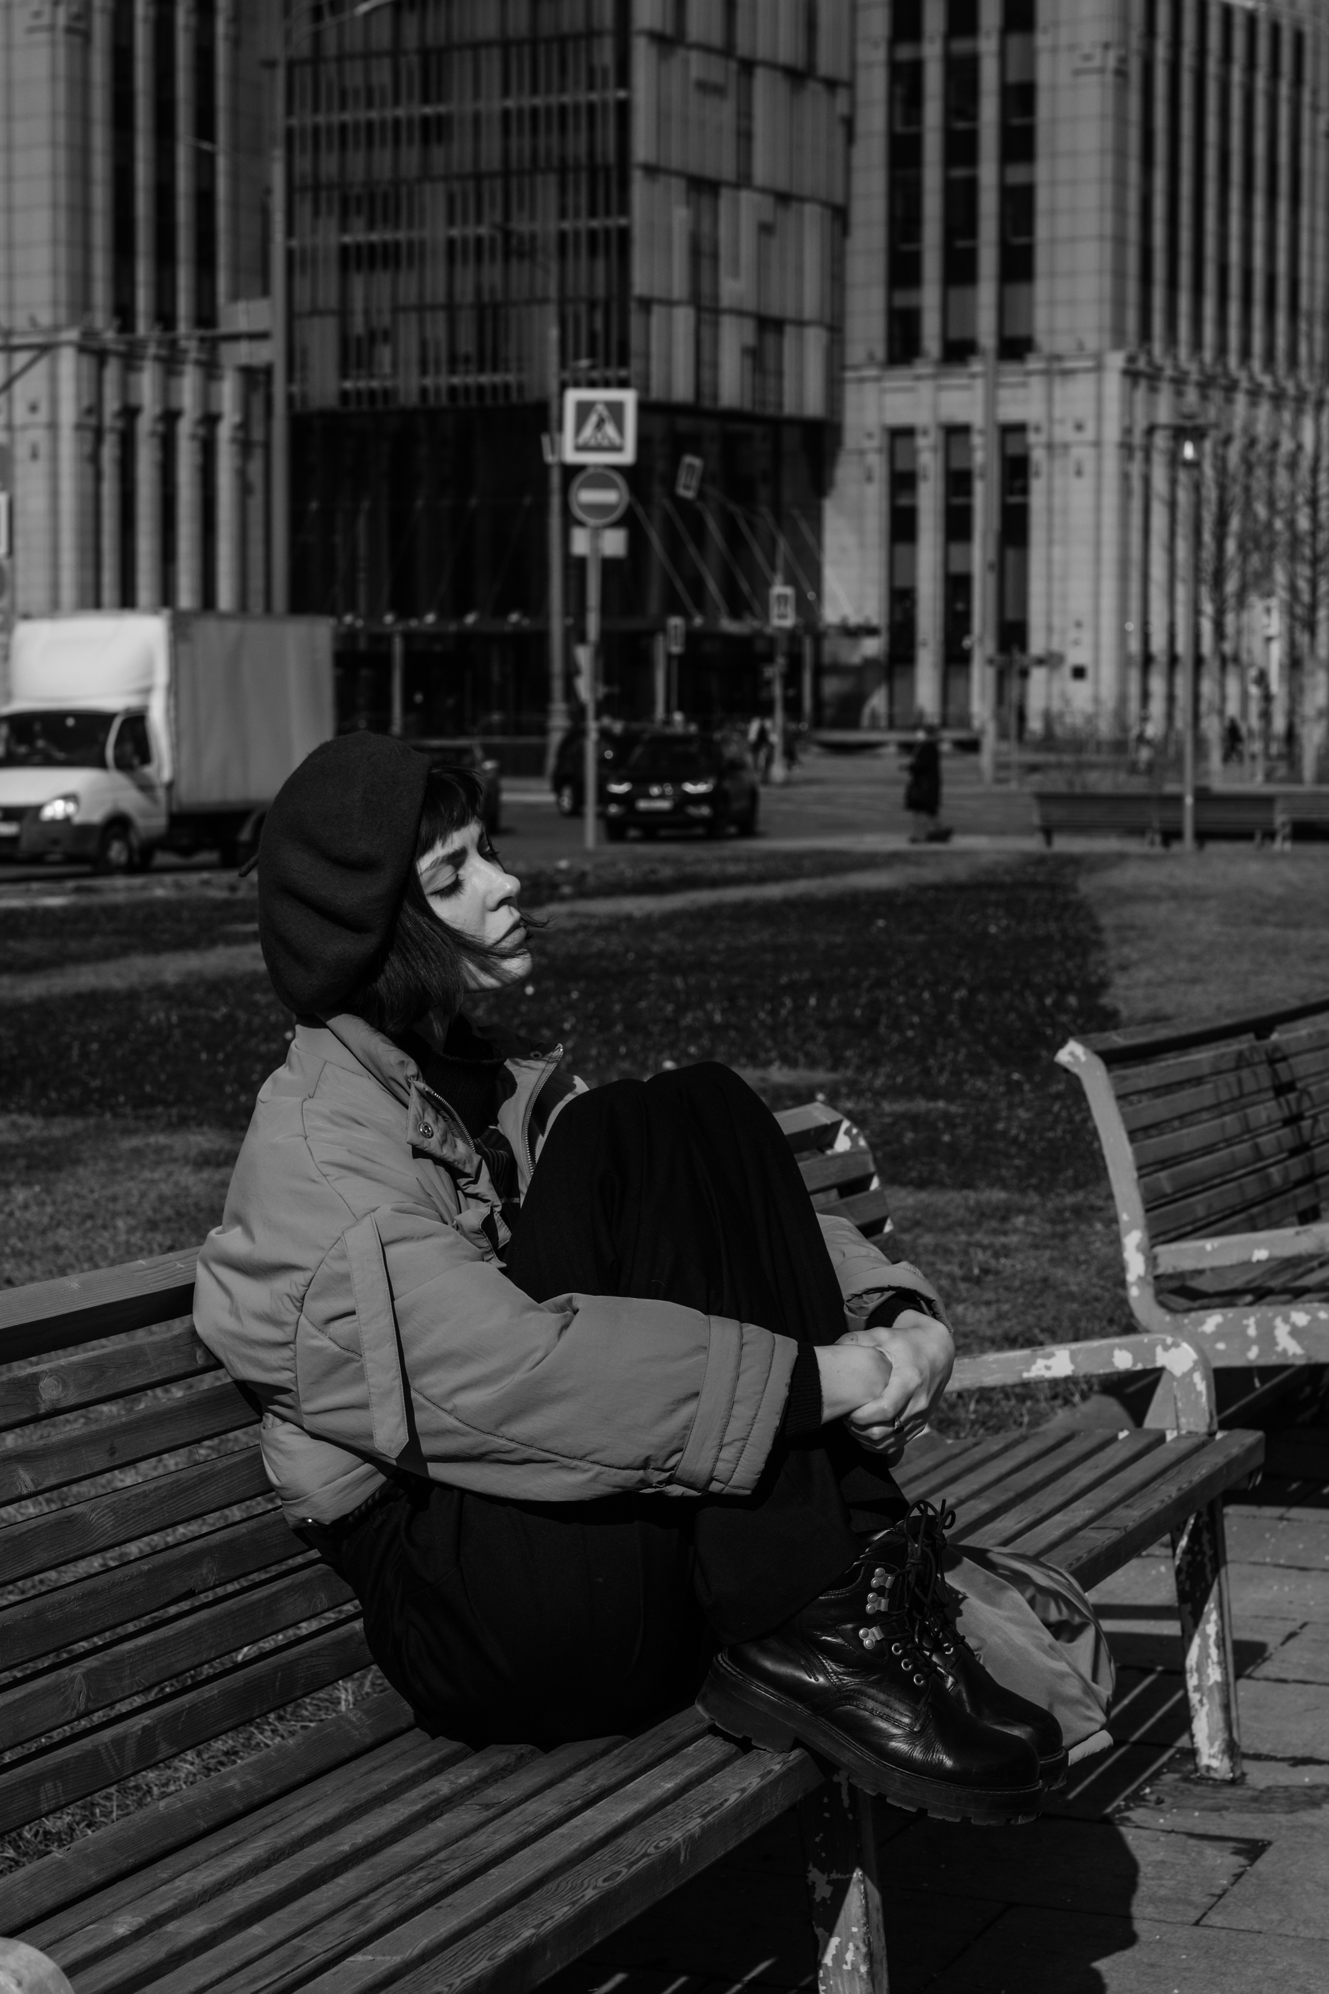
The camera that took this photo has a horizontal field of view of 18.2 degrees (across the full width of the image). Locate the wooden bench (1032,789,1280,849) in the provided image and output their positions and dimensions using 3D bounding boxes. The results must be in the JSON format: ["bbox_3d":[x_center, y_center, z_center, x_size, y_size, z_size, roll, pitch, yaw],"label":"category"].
[{"bbox_3d":[6.368,-2.280,53.800,3.050,0.780,0.650,1,3,17],"label":"wooden bench"}]

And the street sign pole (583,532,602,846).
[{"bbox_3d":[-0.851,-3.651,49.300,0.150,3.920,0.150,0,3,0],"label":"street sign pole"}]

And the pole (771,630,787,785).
[{"bbox_3d":[2.564,-6.470,93.000,0.220,3.500,0.220,0,3,0],"label":"pole"}]

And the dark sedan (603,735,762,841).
[{"bbox_3d":[0.296,-3.200,63.200,1.800,1.540,4.500,1,3,8],"label":"dark sedan"}]

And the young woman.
[{"bbox_3d":[-0.036,0.222,3.520,0.770,0.880,0.520,1,3,18],"label":"young woman"}]

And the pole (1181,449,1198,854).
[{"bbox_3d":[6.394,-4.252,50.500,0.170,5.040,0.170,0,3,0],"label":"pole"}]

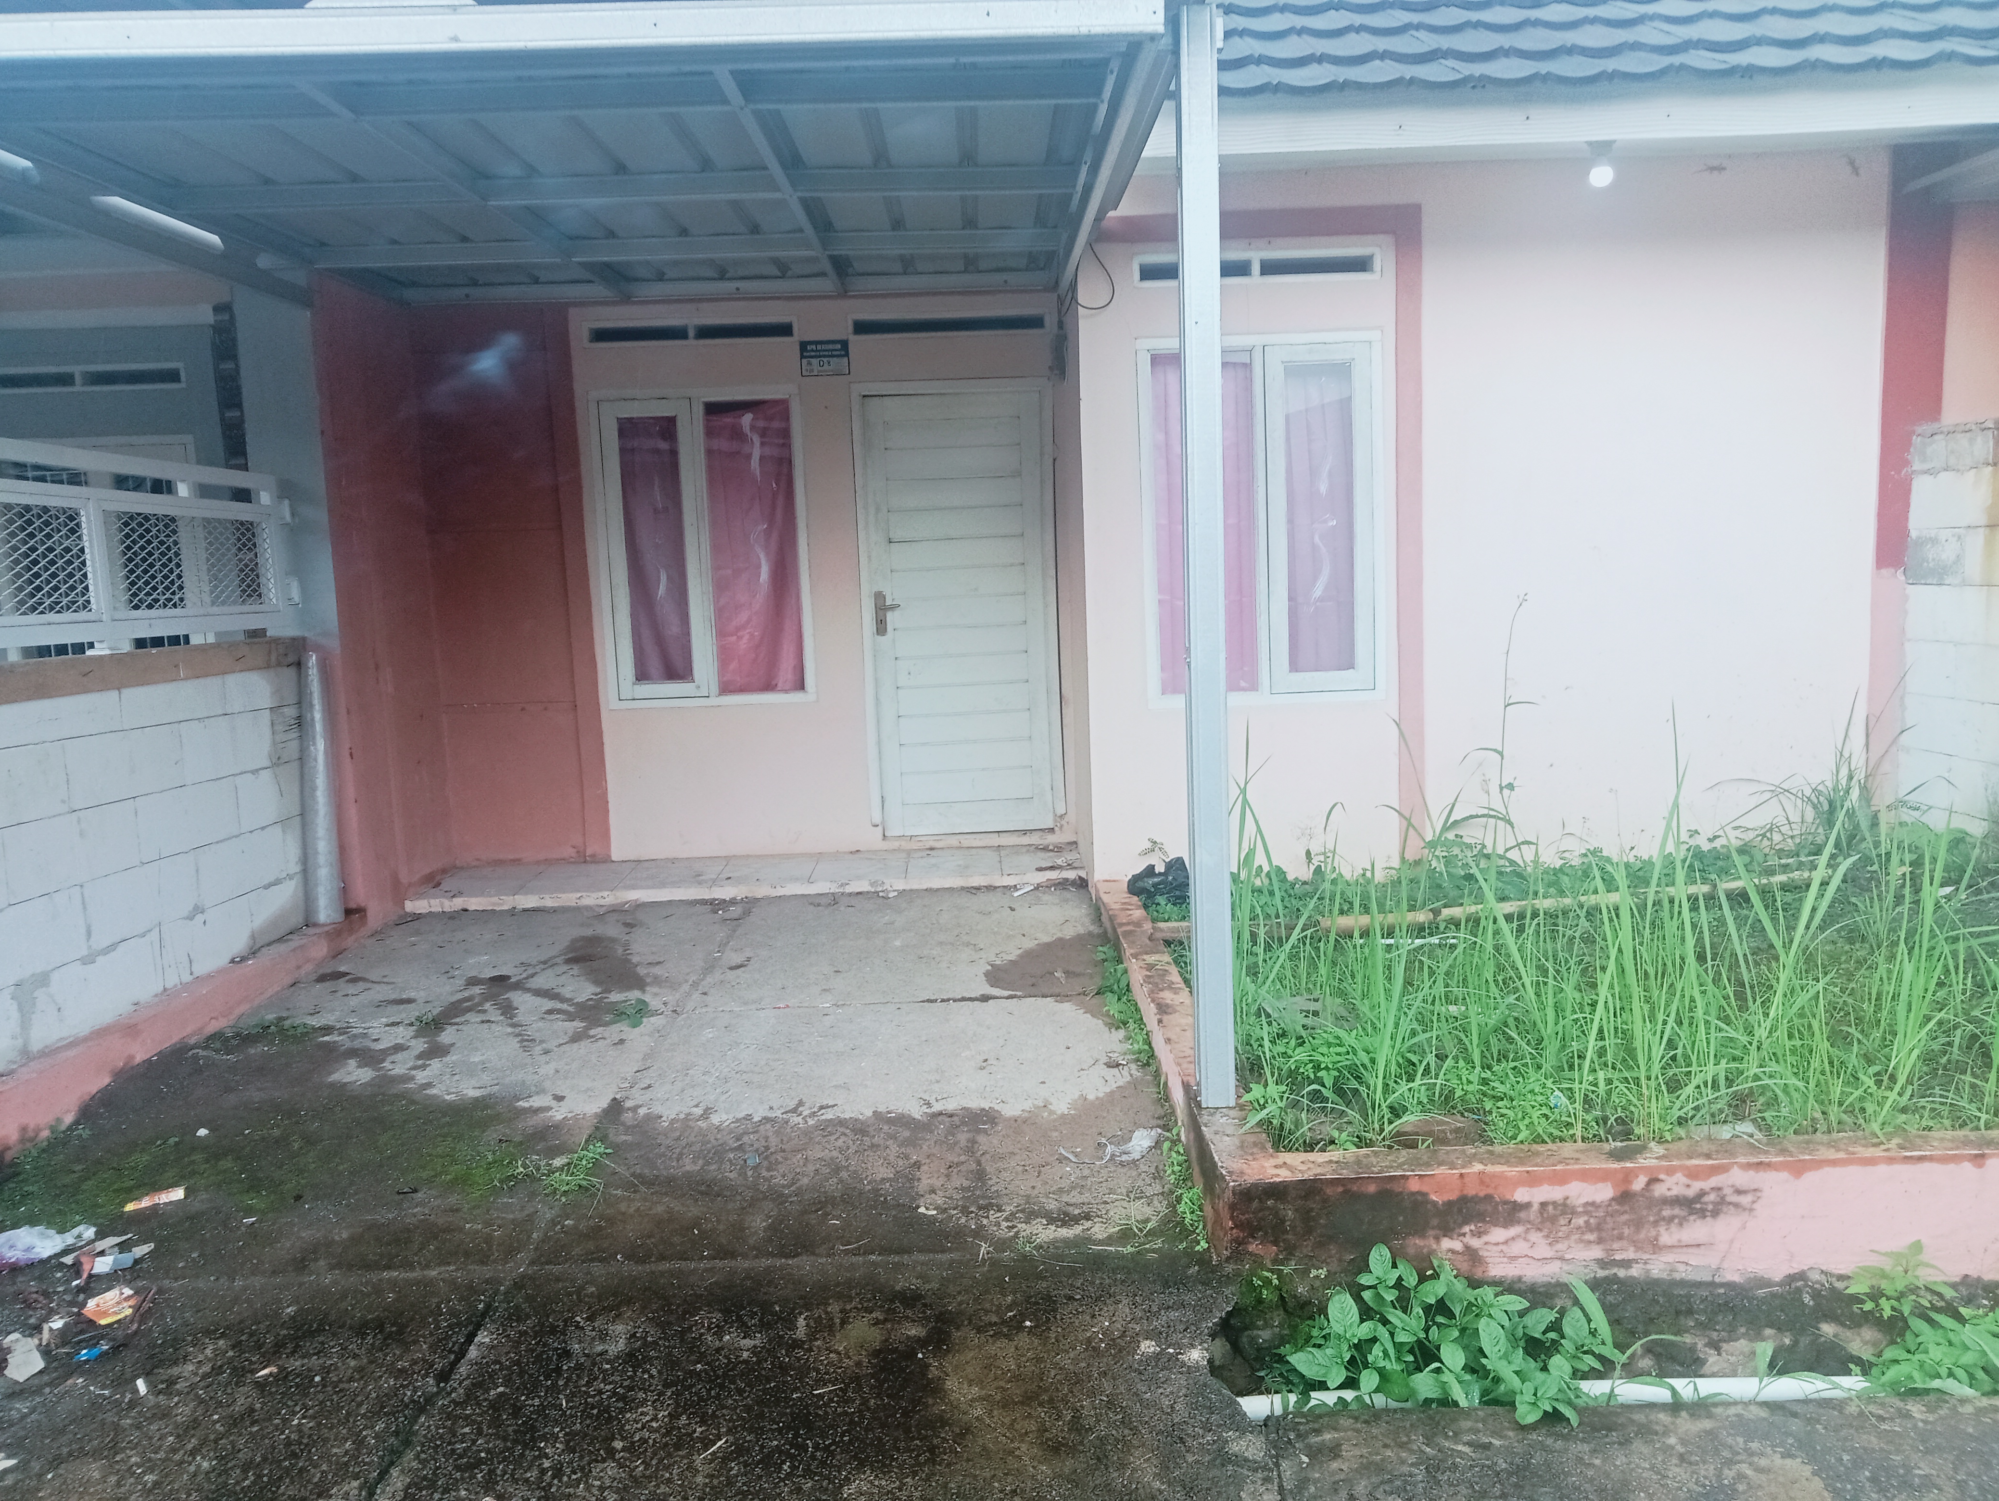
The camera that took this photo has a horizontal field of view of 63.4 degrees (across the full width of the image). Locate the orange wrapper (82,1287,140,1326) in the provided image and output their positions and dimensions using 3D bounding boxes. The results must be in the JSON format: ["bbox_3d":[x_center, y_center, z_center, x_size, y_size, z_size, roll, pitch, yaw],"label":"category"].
[{"bbox_3d":[-1.678,1.037,3.036,0.120,0.015,0.085,3,7,40],"label":"orange wrapper"}]

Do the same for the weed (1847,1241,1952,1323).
[{"bbox_3d":[1.704,1.012,3.060,0.175,0.145,0.140,-2,6,0],"label":"weed"}]

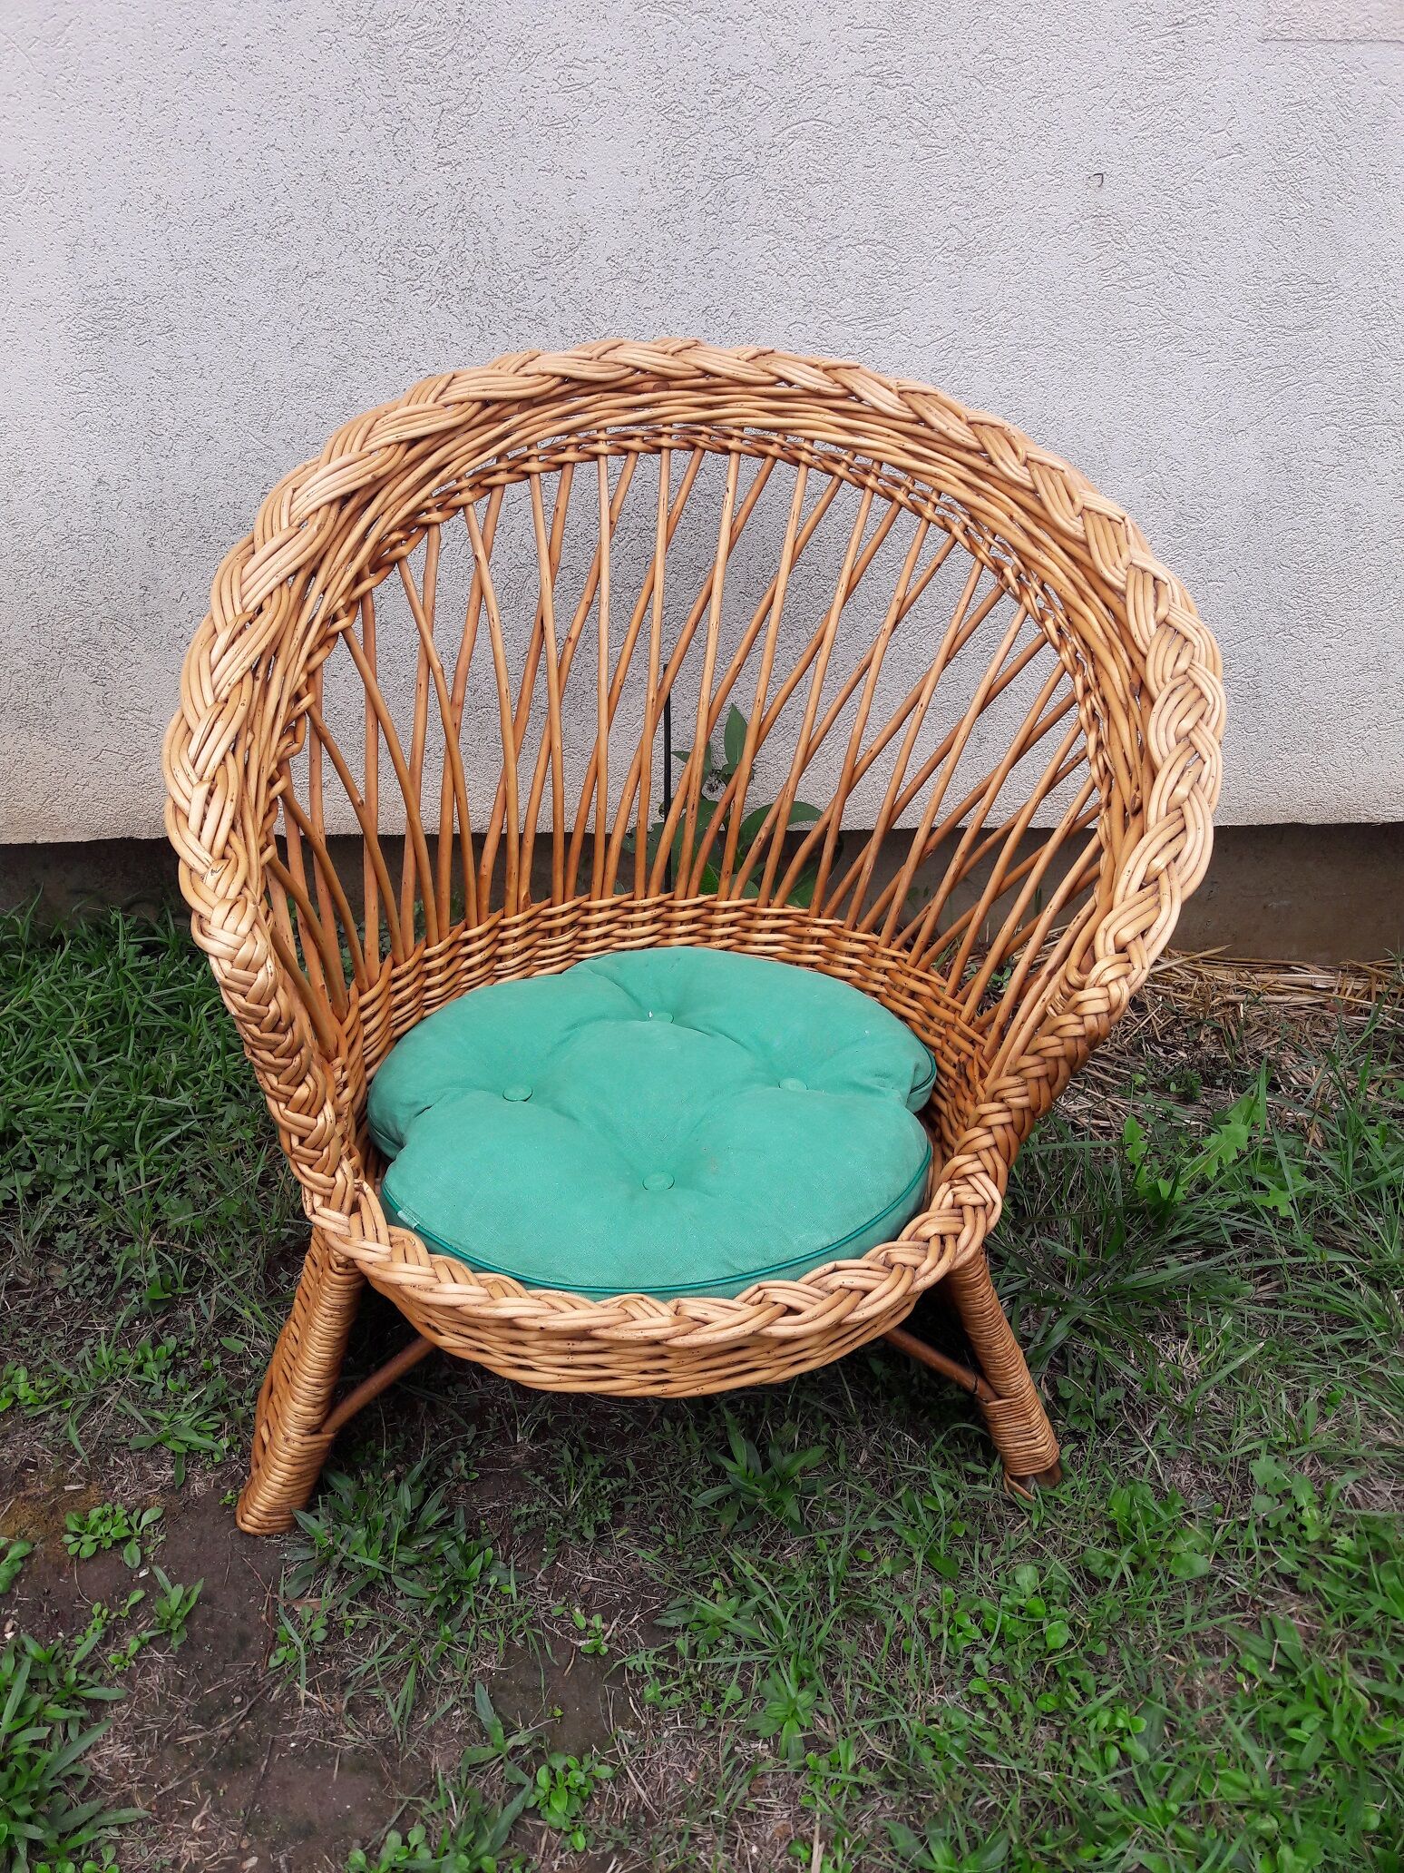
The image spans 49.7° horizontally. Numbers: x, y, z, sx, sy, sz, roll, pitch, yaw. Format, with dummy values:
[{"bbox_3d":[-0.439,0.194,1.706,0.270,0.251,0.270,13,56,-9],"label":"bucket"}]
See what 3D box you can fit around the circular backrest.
[{"bbox_3d":[-0.010,-0.164,1.230,0.808,0.532,0.522,-3,30,-4],"label":"circular backrest"}]

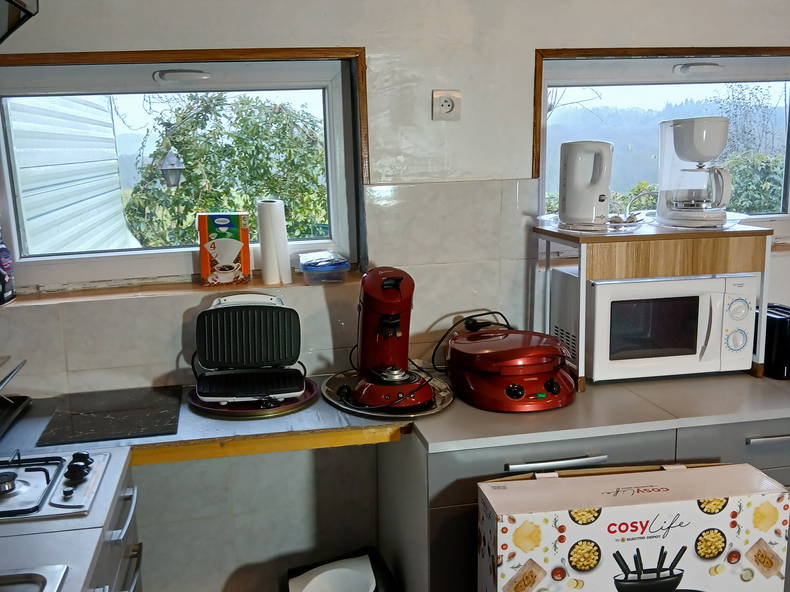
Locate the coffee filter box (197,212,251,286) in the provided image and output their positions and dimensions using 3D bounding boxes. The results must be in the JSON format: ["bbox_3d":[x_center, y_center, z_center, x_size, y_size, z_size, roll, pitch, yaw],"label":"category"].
[{"bbox_3d":[-0.505,-0.138,1.763,0.132,0.203,0.065,-4,10,-9],"label":"coffee filter box"}]

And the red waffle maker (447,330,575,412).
[{"bbox_3d":[0.303,0.178,1.571,0.318,0.155,0.332,-2,10,0],"label":"red waffle maker"}]

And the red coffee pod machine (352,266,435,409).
[{"bbox_3d":[-0.017,0.090,1.568,0.205,0.325,0.290,-6,11,-19],"label":"red coffee pod machine"}]

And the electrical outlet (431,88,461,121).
[{"bbox_3d":[0.147,-0.536,1.668,0.081,0.081,0.020,-3,10,-7],"label":"electrical outlet"}]

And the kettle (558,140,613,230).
[{"bbox_3d":[0.520,-0.296,1.618,0.132,0.234,0.165,-5,10,-18],"label":"kettle"}]

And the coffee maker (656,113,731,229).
[{"bbox_3d":[0.829,-0.340,1.646,0.205,0.288,0.155,7,14,42],"label":"coffee maker"}]

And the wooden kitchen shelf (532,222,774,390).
[{"bbox_3d":[0.712,0.012,1.704,0.530,0.399,0.320,-3,10,-7],"label":"wooden kitchen shelf"}]

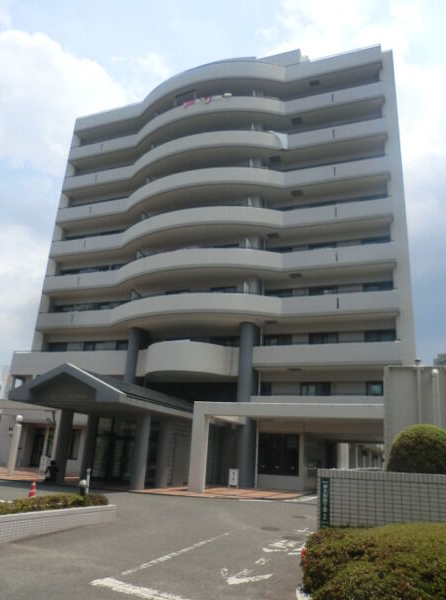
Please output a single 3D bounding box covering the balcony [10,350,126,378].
[{"bbox_3d":[-11.171,4.913,34.898,10.036,1.820,1.664,-4,-20,20],"label":"balcony"}]

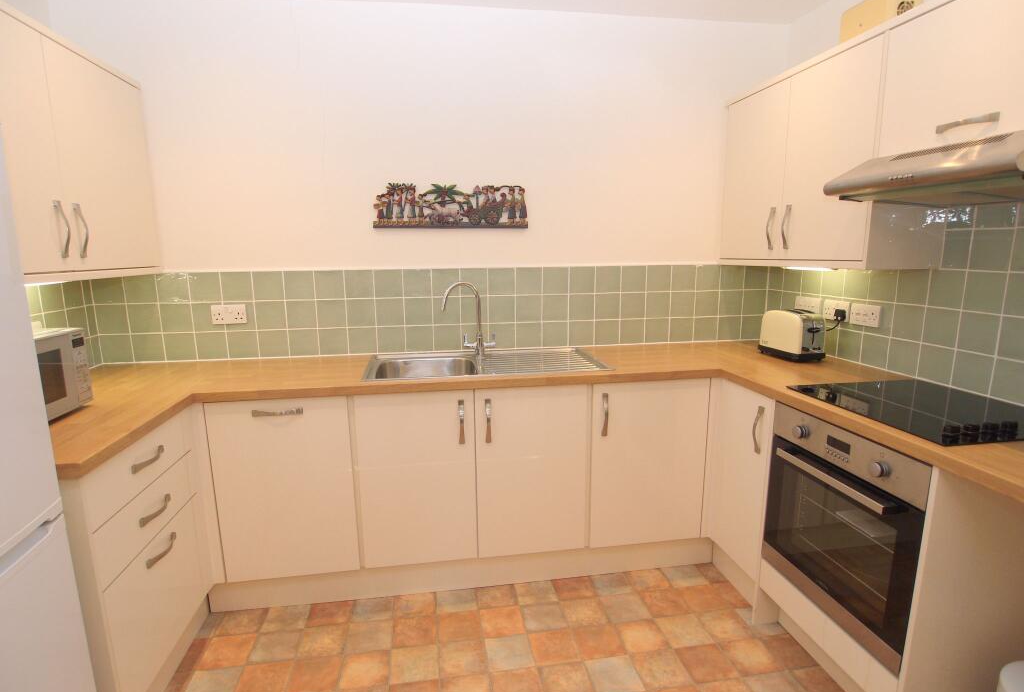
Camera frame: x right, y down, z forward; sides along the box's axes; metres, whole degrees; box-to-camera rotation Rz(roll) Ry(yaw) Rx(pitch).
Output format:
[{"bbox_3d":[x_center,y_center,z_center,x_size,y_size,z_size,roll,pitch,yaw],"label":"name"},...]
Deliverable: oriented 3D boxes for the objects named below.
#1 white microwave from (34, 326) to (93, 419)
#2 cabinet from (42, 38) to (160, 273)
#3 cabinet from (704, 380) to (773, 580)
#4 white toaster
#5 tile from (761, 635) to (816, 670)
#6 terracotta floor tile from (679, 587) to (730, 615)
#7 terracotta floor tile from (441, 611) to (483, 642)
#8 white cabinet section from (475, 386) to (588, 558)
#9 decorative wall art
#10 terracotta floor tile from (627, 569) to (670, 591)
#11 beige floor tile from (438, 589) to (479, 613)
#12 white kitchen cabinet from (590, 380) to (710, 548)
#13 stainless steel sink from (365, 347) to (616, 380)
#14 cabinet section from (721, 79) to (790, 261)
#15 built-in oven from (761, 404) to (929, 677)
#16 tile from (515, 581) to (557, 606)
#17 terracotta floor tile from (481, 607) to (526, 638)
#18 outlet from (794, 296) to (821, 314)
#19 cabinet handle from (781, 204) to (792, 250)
[{"bbox_3d":[-1.518,0.110,1.496,0.350,0.256,0.455,-2,10,-8],"label":"white microwave"},{"bbox_3d":[-1.649,-0.651,1.968,0.307,0.732,0.570,-2,10,-8],"label":"cabinet"},{"bbox_3d":[1.177,0.501,2.134,0.582,0.720,0.350,-2,10,-8],"label":"cabinet"},{"bbox_3d":[1.233,-0.053,2.351,0.148,0.197,0.258,-3,10,-15],"label":"white toaster"},{"bbox_3d":[0.983,1.083,1.881,0.143,0.010,0.156,-2,10,-9],"label":"tile"},{"bbox_3d":[0.760,1.010,2.120,0.155,0.010,0.154,-2,10,-9],"label":"terracotta floor tile"},{"bbox_3d":[-0.197,1.044,1.980,0.155,0.010,0.154,-2,10,-9],"label":"terracotta floor tile"},{"bbox_3d":[0.044,0.467,2.464,0.455,0.724,0.586,-2,10,-8],"label":"white cabinet section"},{"bbox_3d":[-0.278,-0.645,2.460,0.713,0.200,0.030,-2,10,-8],"label":"decorative wall art"},{"bbox_3d":[0.573,0.990,2.248,0.155,0.010,0.154,-2,10,-9],"label":"terracotta floor tile"},{"bbox_3d":[-0.224,1.036,2.162,0.160,0.010,0.148,-2,10,-9],"label":"beige floor tile"},{"bbox_3d":[0.533,0.446,2.490,0.500,0.717,0.560,-2,10,-8],"label":"white kitchen cabinet"},{"bbox_3d":[-0.121,0.146,2.313,0.972,0.165,0.508,-2,10,-8],"label":"stainless steel sink"},{"bbox_3d":[1.252,-0.768,2.447,0.317,0.729,0.460,-2,10,-8],"label":"cabinet section"},{"bbox_3d":[1.237,0.529,1.684,0.570,0.596,0.592,-2,11,-9],"label":"built-in oven"},{"bbox_3d":[0.103,1.037,2.231,0.163,0.010,0.148,-2,11,-9],"label":"tile"},{"bbox_3d":[-0.038,1.056,2.040,0.160,0.010,0.160,-2,10,-9],"label":"terracotta floor tile"},{"bbox_3d":[1.394,-0.185,2.509,0.012,0.087,0.150,-2,10,-8],"label":"outlet"},{"bbox_3d":[1.115,-0.484,2.177,0.027,0.179,0.022,-2,11,-9],"label":"cabinet handle"}]

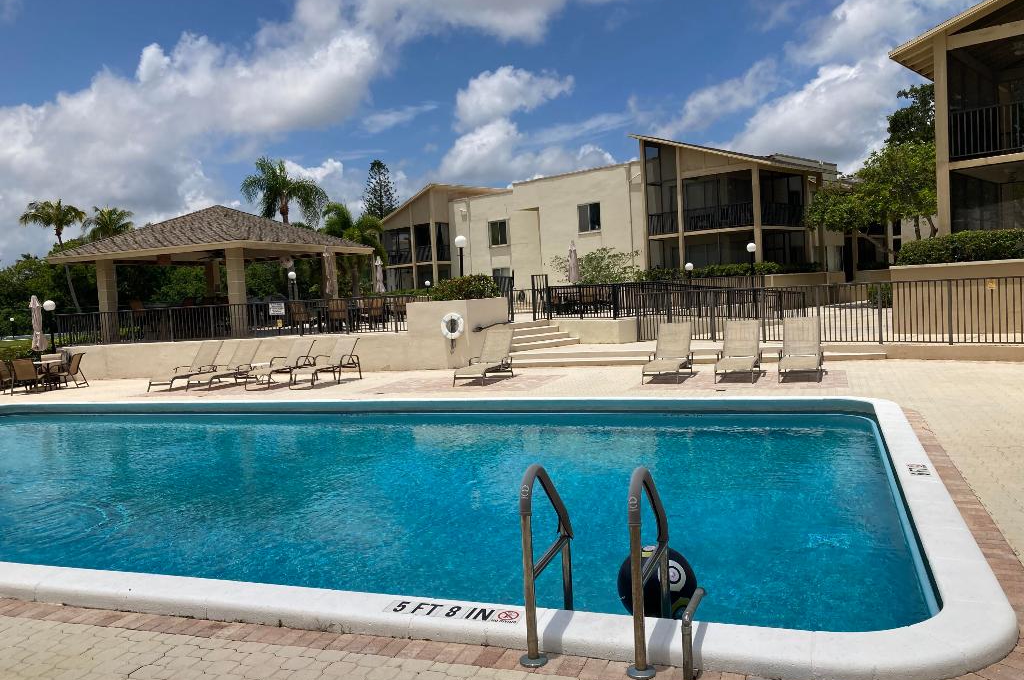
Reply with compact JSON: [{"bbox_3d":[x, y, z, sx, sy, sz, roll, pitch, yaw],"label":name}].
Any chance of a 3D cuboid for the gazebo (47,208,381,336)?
[{"bbox_3d":[-9.042,-2.205,25.622,6.790,4.024,6.790,-2,3,21],"label":"gazebo"}]

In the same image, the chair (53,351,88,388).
[{"bbox_3d":[-11.041,0.750,20.637,0.670,0.870,0.580,-3,3,0],"label":"chair"}]

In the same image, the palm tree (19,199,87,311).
[{"bbox_3d":[-32.772,-4.880,59.830,5.000,10.475,5.000,-5,3,-28],"label":"palm tree"}]

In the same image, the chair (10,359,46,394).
[{"bbox_3d":[-11.640,0.865,20.011,0.580,0.840,0.660,-4,3,-5],"label":"chair"}]

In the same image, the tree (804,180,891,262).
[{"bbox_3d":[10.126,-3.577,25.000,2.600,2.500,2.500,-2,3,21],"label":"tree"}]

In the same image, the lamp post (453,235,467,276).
[{"bbox_3d":[-1.477,-1.789,24.441,0.350,2.608,0.350,-3,3,0],"label":"lamp post"}]

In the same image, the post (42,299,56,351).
[{"bbox_3d":[-13.574,-0.017,24.494,0.340,2.320,0.340,-5,4,-29],"label":"post"}]

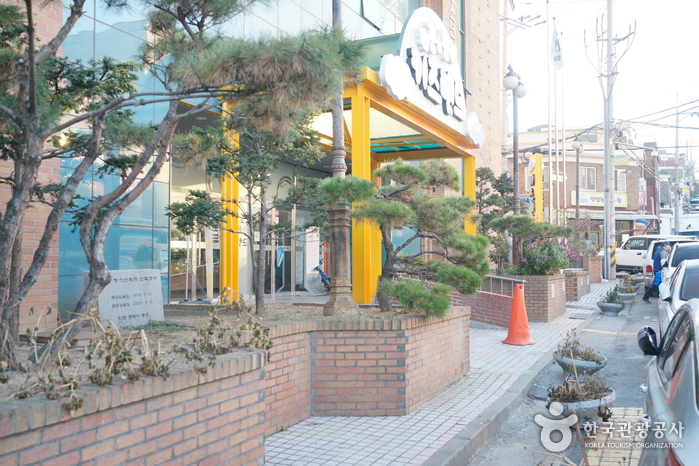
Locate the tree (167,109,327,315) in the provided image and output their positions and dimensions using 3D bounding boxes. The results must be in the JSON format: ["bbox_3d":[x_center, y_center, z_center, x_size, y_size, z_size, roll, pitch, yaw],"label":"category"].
[{"bbox_3d":[-1.122,-0.234,7.400,1.740,2.250,1.600,0,-2,0],"label":"tree"}]

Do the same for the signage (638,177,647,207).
[{"bbox_3d":[15.107,-2.112,35.000,0.450,1.450,0.180,-1,-3,14],"label":"signage"}]

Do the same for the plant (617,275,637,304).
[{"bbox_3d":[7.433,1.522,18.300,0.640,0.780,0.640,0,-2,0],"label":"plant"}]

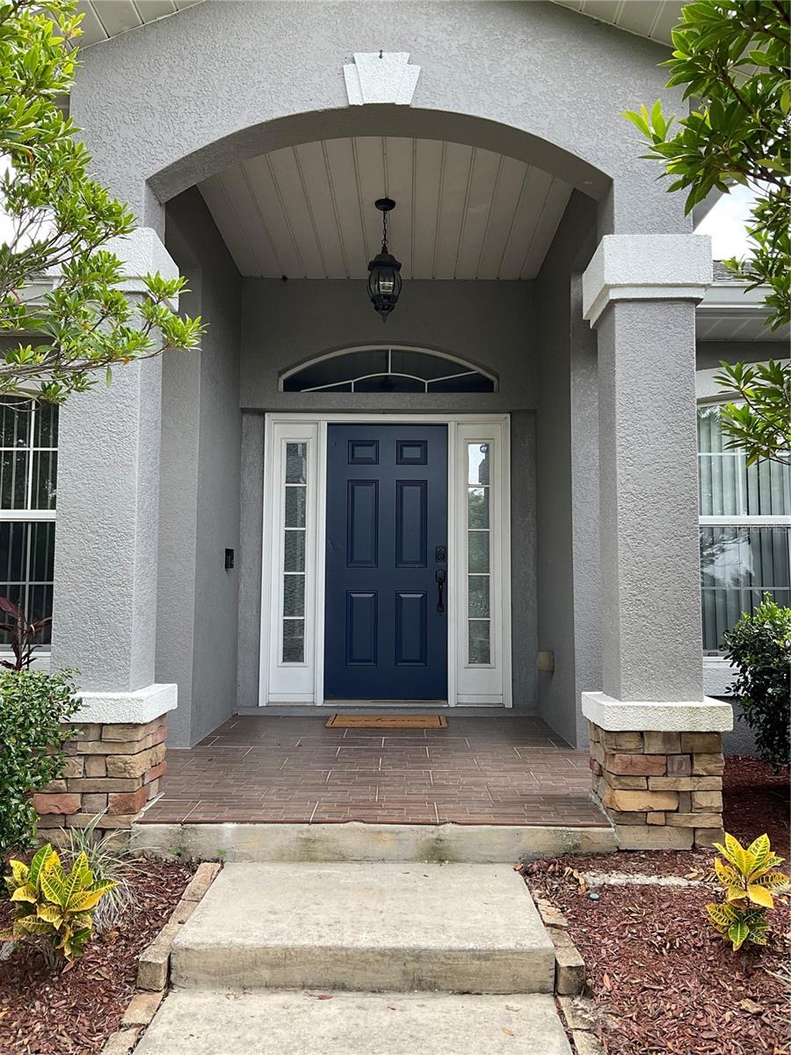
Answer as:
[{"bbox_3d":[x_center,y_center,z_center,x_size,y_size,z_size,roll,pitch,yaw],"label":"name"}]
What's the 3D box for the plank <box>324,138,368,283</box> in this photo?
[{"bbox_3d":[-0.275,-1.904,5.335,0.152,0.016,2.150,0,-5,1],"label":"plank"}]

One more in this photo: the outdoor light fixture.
[{"bbox_3d":[-0.062,-1.551,5.150,0.195,0.722,0.195,0,-5,1],"label":"outdoor light fixture"}]

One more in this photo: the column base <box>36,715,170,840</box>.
[{"bbox_3d":[-1.186,0.989,3.571,0.430,0.450,0.450,0,-5,1],"label":"column base"}]

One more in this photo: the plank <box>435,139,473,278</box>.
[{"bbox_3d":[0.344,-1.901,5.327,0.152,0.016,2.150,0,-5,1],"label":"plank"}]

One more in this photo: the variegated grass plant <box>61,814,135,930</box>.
[{"bbox_3d":[-0.938,1.067,2.848,0.290,0.310,0.310,0,-5,1],"label":"variegated grass plant"}]

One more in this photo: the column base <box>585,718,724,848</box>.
[{"bbox_3d":[1.026,1.002,3.532,0.430,0.445,0.450,0,-5,1],"label":"column base"}]

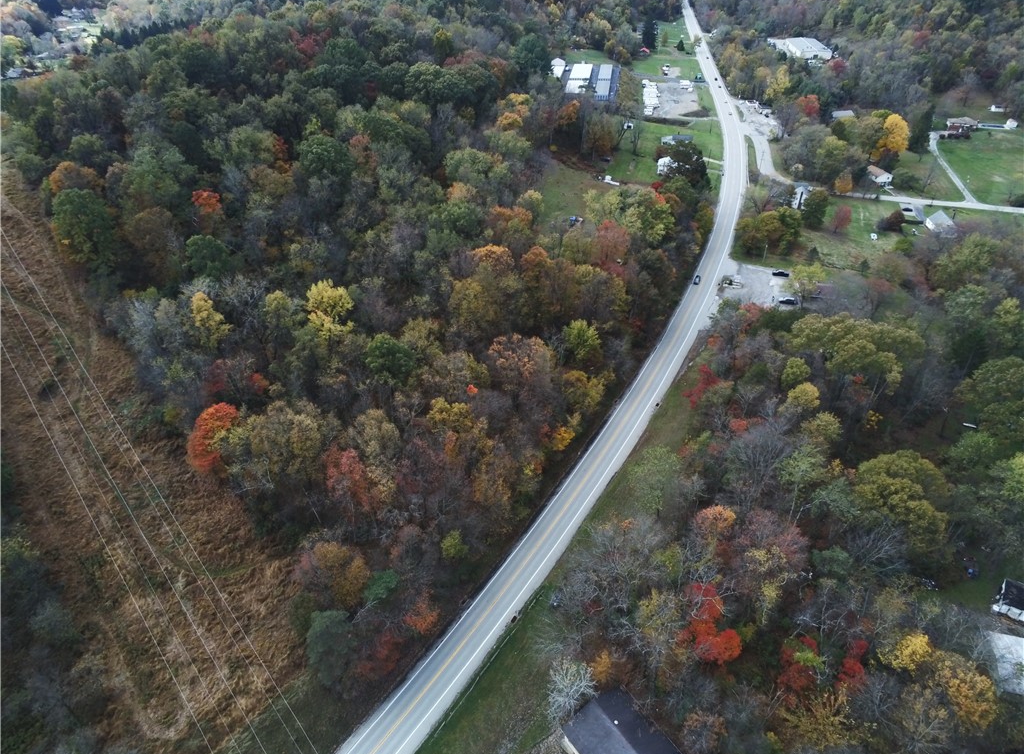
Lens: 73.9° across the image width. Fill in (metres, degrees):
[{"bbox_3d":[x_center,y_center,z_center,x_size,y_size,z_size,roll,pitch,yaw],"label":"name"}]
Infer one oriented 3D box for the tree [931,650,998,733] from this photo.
[{"bbox_3d":[70.990,50.110,107.320,9.500,14.000,9.500,-1,37,0],"label":"tree"}]

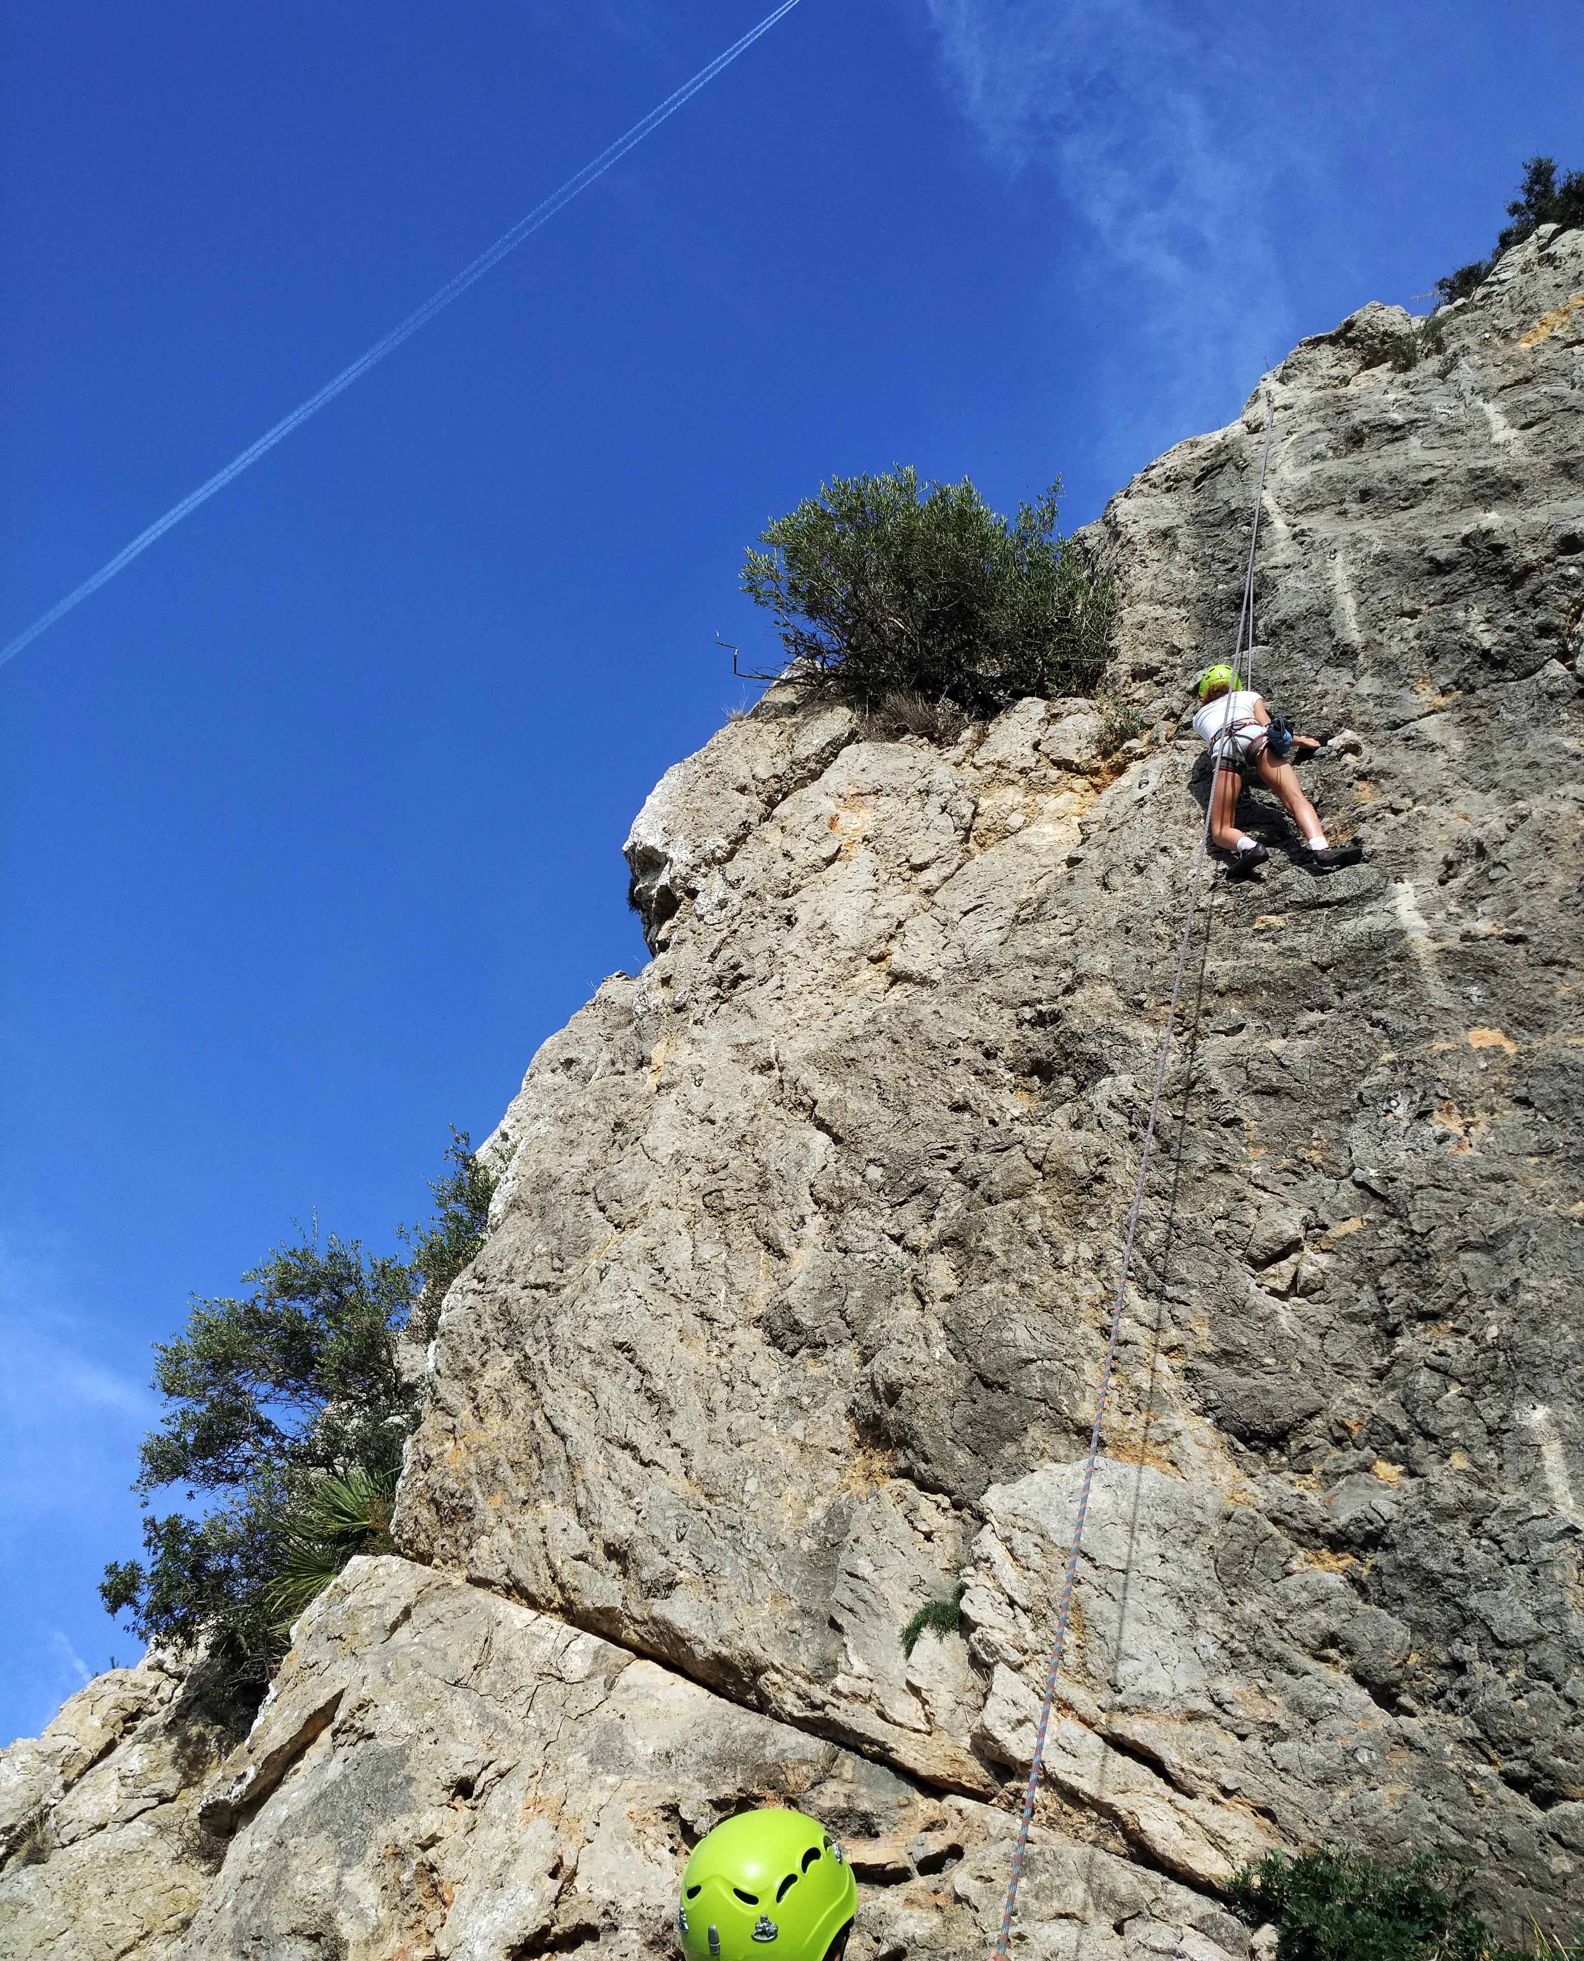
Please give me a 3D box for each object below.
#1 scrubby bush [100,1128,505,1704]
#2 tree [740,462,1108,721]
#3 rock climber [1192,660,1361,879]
[{"bbox_3d":[-1.951,1.734,7.300,1.600,2.200,1.500,7,-31,-12],"label":"scrubby bush"},{"bbox_3d":[0.773,-2.208,10.400,2.150,1.500,1.700,-2,-30,3],"label":"tree"},{"bbox_3d":[2.496,-1.080,9.400,0.900,1.450,0.750,-6,-30,10],"label":"rock climber"}]

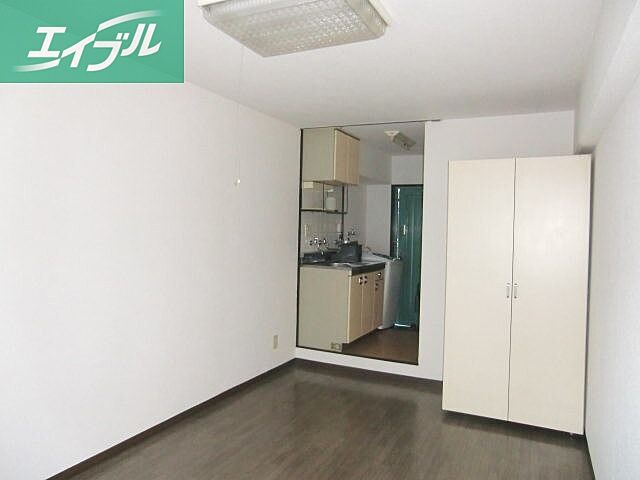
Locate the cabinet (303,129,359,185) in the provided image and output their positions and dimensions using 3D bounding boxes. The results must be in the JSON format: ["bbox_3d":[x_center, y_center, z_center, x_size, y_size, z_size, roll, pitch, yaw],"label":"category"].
[{"bbox_3d":[0.145,-0.859,4.780,0.340,0.507,0.656,2,1,27],"label":"cabinet"}]

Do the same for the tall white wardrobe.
[{"bbox_3d":[1.456,0.361,3.320,0.893,1.852,0.587,2,1,27],"label":"tall white wardrobe"}]

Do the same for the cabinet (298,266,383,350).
[{"bbox_3d":[0.292,0.683,4.953,0.527,0.831,1.085,2,1,27],"label":"cabinet"}]

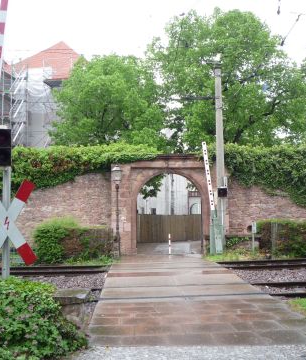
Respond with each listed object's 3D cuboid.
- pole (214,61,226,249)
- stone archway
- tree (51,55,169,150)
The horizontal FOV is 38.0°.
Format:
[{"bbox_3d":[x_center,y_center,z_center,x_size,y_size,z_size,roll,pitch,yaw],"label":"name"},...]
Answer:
[{"bbox_3d":[2.241,-0.781,15.135,0.270,6.596,0.270,-1,-4,0],"label":"pole"},{"bbox_3d":[0.460,0.862,15.673,3.750,3.459,0.900,-1,-4,-2],"label":"stone archway"},{"bbox_3d":[-2.141,-1.715,22.846,5.700,9.716,5.500,-1,-4,0],"label":"tree"}]

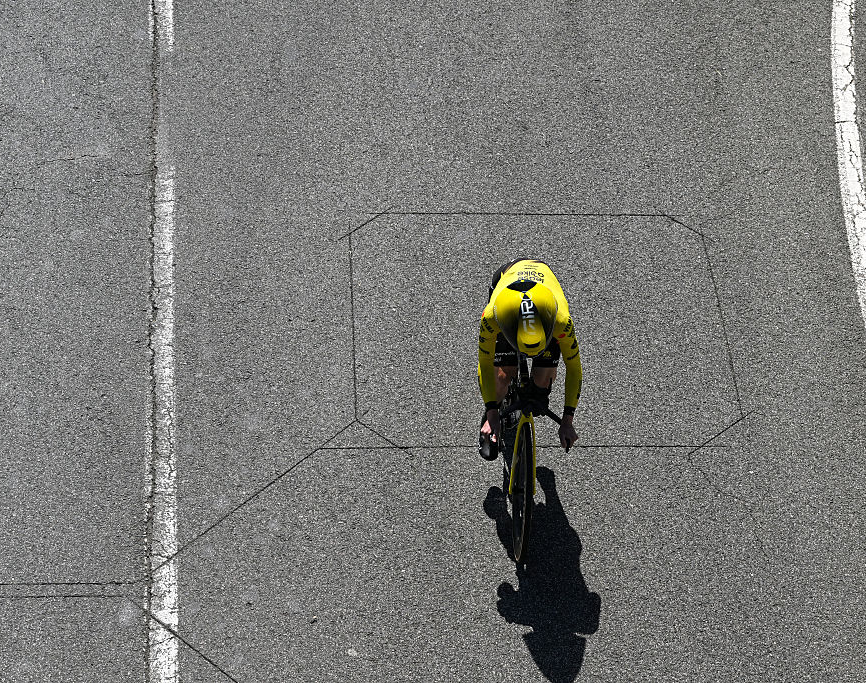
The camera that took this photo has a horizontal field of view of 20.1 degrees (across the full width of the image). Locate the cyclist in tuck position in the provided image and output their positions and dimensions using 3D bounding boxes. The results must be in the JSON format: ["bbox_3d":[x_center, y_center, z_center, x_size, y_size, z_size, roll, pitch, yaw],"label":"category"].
[{"bbox_3d":[0.450,0.204,11.865,0.510,1.210,1.120,-2,39,-2],"label":"cyclist in tuck position"}]

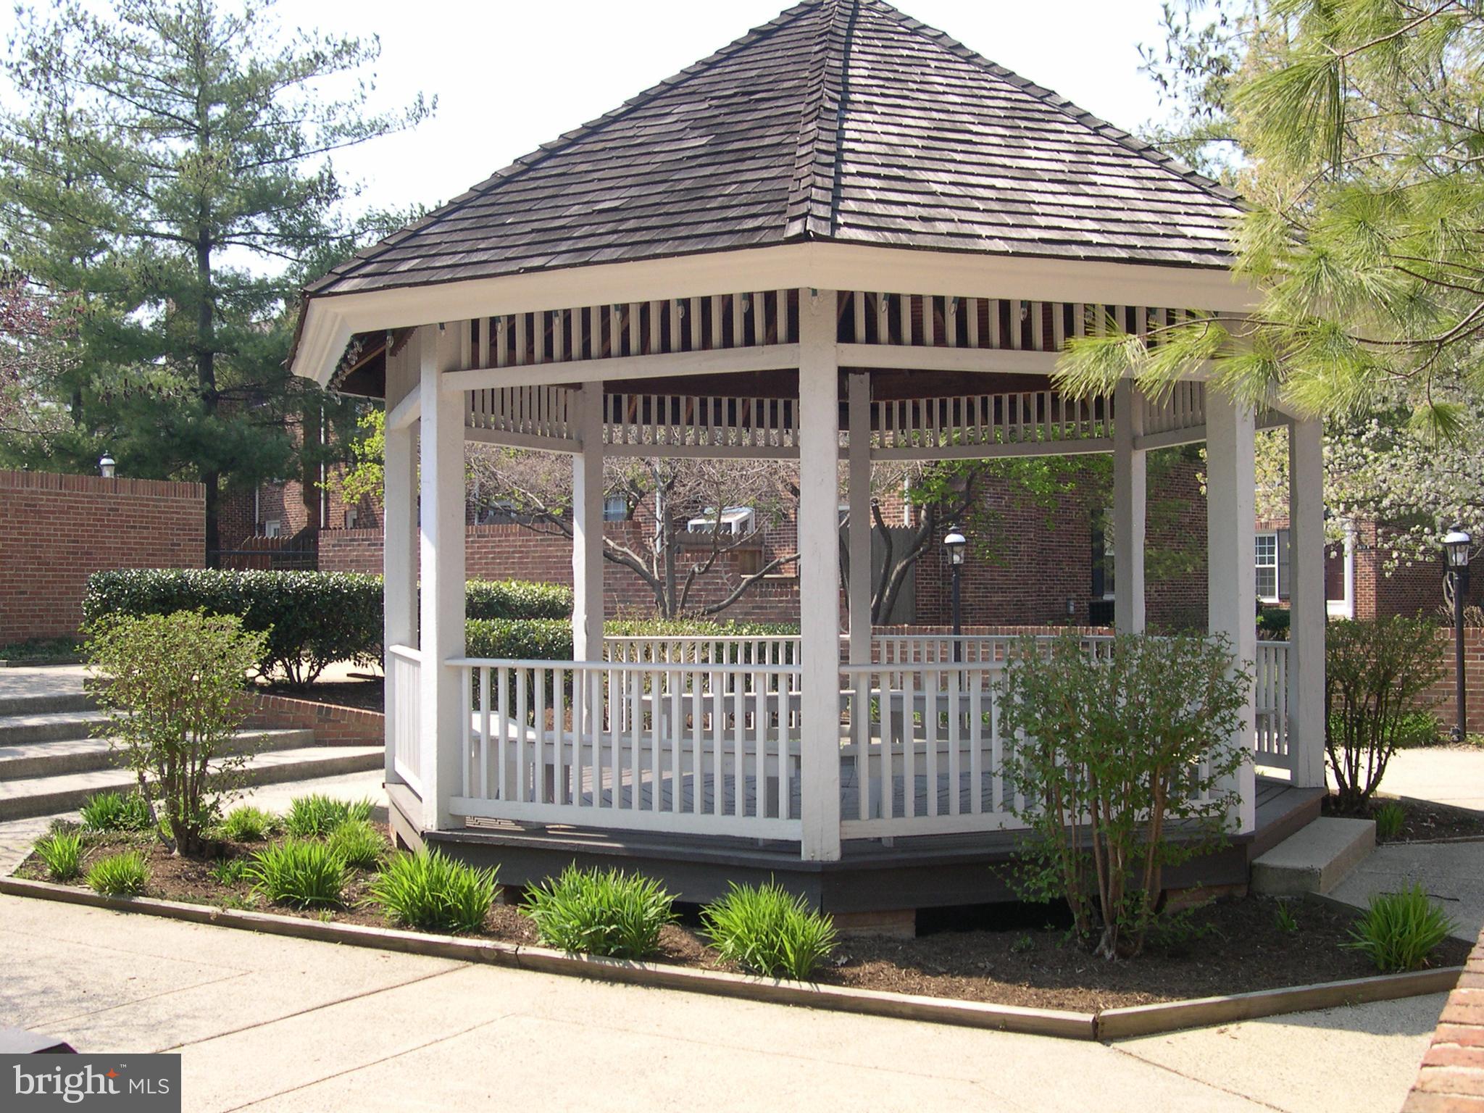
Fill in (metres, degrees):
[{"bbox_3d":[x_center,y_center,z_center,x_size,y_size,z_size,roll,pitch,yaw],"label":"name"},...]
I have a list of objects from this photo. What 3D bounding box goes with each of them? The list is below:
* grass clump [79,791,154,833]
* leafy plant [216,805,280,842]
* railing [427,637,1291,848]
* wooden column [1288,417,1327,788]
[{"bbox_3d":[-4.030,1.640,10.500,0.480,0.280,0.450,0,-1,0],"label":"grass clump"},{"bbox_3d":[-2.922,1.548,9.649,0.370,0.220,0.350,0,-1,-17],"label":"leafy plant"},{"bbox_3d":[0.822,0.991,10.209,5.150,0.862,5.500,0,-1,6],"label":"railing"},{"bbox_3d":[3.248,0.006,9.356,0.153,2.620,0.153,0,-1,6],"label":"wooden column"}]

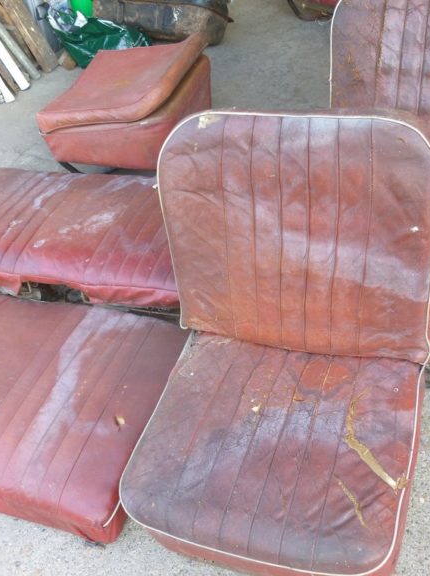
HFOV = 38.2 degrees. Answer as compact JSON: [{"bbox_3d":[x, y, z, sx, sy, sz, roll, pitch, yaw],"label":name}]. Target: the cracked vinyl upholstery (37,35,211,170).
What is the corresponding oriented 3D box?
[{"bbox_3d":[-0.326,-0.734,2.475,0.520,0.310,0.570,7,43,19],"label":"cracked vinyl upholstery"}]

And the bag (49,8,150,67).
[{"bbox_3d":[-0.592,-1.383,3.408,0.520,0.240,0.340,7,43,19],"label":"bag"}]

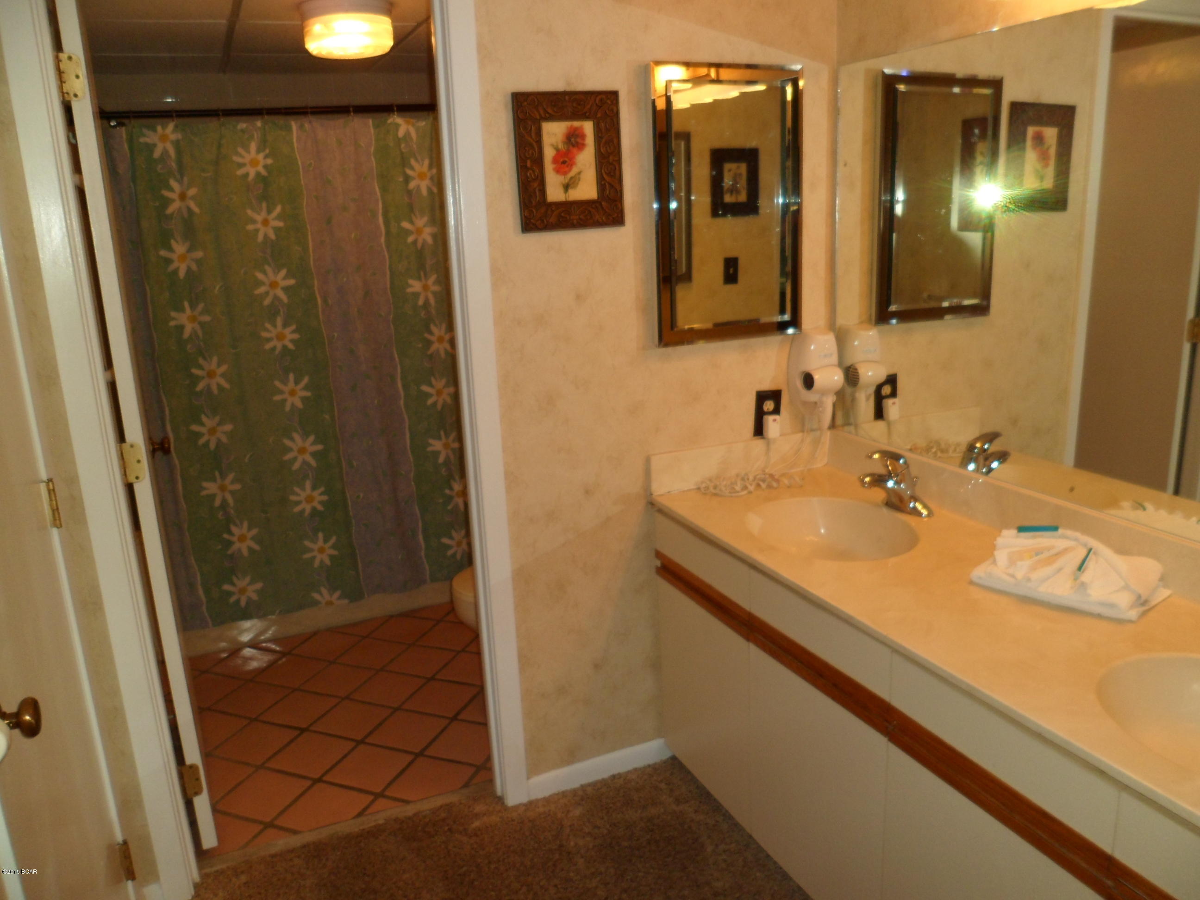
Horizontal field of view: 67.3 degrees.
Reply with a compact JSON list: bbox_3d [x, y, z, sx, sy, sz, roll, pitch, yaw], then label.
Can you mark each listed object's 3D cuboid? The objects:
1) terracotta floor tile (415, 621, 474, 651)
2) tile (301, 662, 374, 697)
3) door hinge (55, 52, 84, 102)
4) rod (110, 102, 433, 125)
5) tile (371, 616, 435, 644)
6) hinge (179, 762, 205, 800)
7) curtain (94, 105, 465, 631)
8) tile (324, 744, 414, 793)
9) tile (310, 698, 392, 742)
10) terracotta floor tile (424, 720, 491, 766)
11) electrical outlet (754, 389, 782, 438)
[{"bbox_3d":[-0.565,0.709,3.402,0.190,0.012,0.190,3,16,21],"label":"terracotta floor tile"},{"bbox_3d":[-0.897,0.797,3.107,0.190,0.012,0.190,3,16,21],"label":"tile"},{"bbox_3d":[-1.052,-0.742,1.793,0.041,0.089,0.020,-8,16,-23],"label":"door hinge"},{"bbox_3d":[-0.909,-1.185,3.125,1.500,0.026,0.026,-9,16,-23],"label":"rod"},{"bbox_3d":[-0.754,0.698,3.473,0.190,0.012,0.190,3,16,21],"label":"tile"},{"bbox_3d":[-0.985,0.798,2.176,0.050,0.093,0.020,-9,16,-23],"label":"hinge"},{"bbox_3d":[-0.889,-0.288,3.348,1.460,1.770,0.070,-9,16,-23],"label":"curtain"},{"bbox_3d":[-0.664,0.921,2.602,0.190,0.012,0.190,3,16,21],"label":"tile"},{"bbox_3d":[-0.780,0.859,2.856,0.190,0.012,0.190,3,16,21],"label":"tile"},{"bbox_3d":[-0.402,0.881,2.713,0.190,0.012,0.190,3,16,21],"label":"terracotta floor tile"},{"bbox_3d":[0.462,-0.099,2.461,0.082,0.123,0.010,-9,16,-23],"label":"electrical outlet"}]

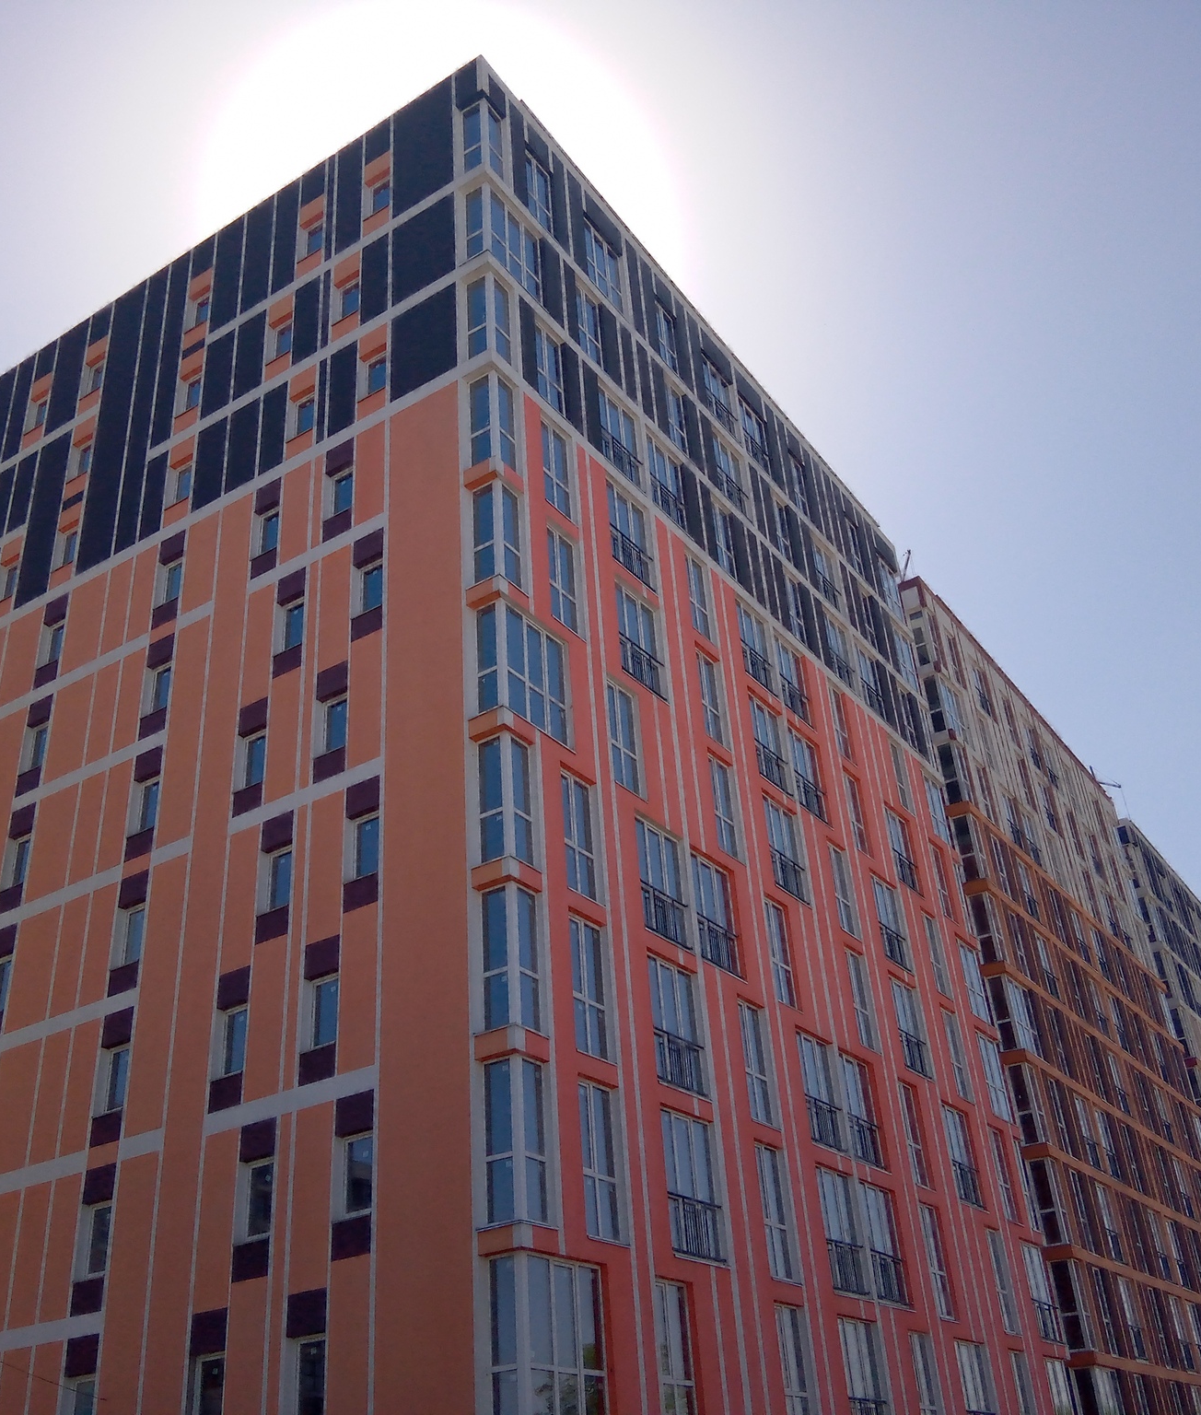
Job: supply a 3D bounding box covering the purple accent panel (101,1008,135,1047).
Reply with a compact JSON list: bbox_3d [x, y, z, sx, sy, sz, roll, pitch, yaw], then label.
[{"bbox_3d":[-9.512,6.354,30.239,0.854,0.630,0.120,-22,-37,26],"label":"purple accent panel"}]

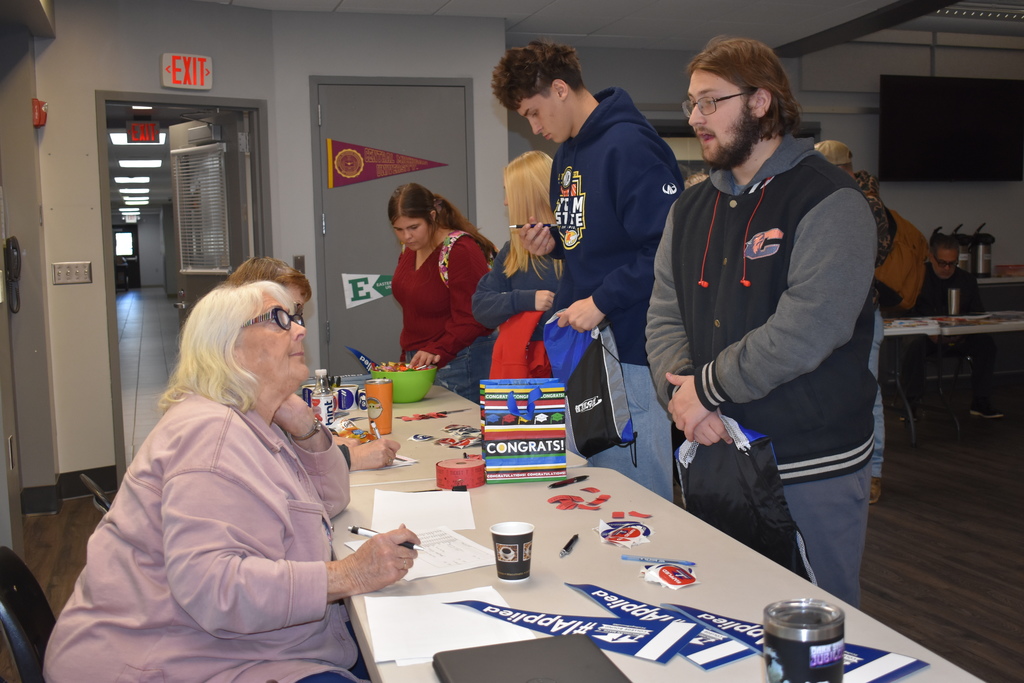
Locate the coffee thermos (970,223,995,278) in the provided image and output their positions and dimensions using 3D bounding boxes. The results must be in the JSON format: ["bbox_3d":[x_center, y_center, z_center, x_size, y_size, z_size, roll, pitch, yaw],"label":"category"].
[{"bbox_3d":[4.224,-0.819,9.450,0.170,0.480,0.235,-3,5,-17],"label":"coffee thermos"}]

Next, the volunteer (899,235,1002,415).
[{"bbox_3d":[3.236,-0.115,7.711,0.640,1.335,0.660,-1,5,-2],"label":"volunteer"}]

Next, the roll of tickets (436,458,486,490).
[{"bbox_3d":[-0.126,0.326,2.598,0.123,0.051,0.123,-1,6,0],"label":"roll of tickets"}]

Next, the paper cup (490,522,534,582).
[{"bbox_3d":[0.000,0.374,1.870,0.080,0.093,0.080,-1,6,0],"label":"paper cup"}]

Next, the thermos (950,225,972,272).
[{"bbox_3d":[3.857,-0.775,9.030,0.170,0.455,0.220,-1,6,-2],"label":"thermos"}]

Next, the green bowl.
[{"bbox_3d":[-0.403,0.162,4.034,0.257,0.125,0.257,-2,5,-6],"label":"green bowl"}]

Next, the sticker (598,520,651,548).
[{"bbox_3d":[0.222,0.385,2.094,0.105,0.018,0.115,-3,6,-15],"label":"sticker"}]

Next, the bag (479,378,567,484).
[{"bbox_3d":[0.029,0.221,2.630,0.197,0.242,0.100,-2,5,-7],"label":"bag"}]

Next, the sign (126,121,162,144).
[{"bbox_3d":[-3.323,-1.889,9.500,0.303,0.198,0.060,-3,5,-19],"label":"sign"}]

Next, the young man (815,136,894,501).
[{"bbox_3d":[1.667,-0.103,5.284,0.440,1.815,0.520,0,5,10],"label":"young man"}]

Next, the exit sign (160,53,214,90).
[{"bbox_3d":[-1.822,-1.507,5.889,0.290,0.188,0.045,-5,7,-37],"label":"exit sign"}]

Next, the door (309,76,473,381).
[{"bbox_3d":[-0.702,-0.430,6.475,0.980,2.310,0.080,-3,6,-15],"label":"door"}]

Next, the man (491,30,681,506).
[{"bbox_3d":[0.225,0.110,2.955,0.530,1.870,0.520,-3,5,-17],"label":"man"}]

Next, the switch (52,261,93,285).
[{"bbox_3d":[-2.343,-0.361,5.609,0.206,0.114,0.014,-5,7,-37],"label":"switch"}]

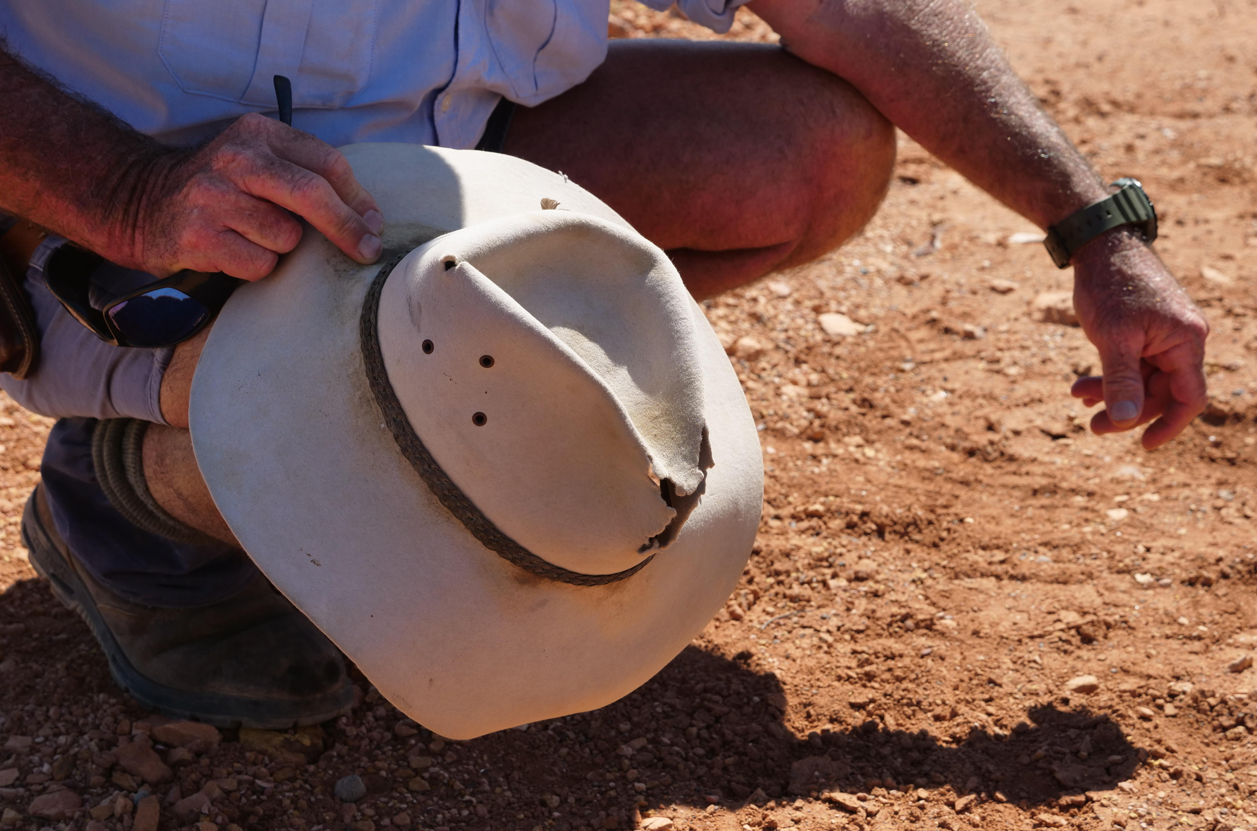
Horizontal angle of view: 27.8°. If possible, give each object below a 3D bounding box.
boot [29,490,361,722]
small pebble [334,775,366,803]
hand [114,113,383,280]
[{"bbox_3d":[-0.314,0.115,1.770,0.285,0.125,0.115,31,39,31],"label":"boot"},{"bbox_3d":[-0.184,0.247,1.680,0.019,0.016,0.021,0,27,0],"label":"small pebble"},{"bbox_3d":[-0.232,-0.132,1.540,0.155,0.075,0.090,9,48,20],"label":"hand"}]

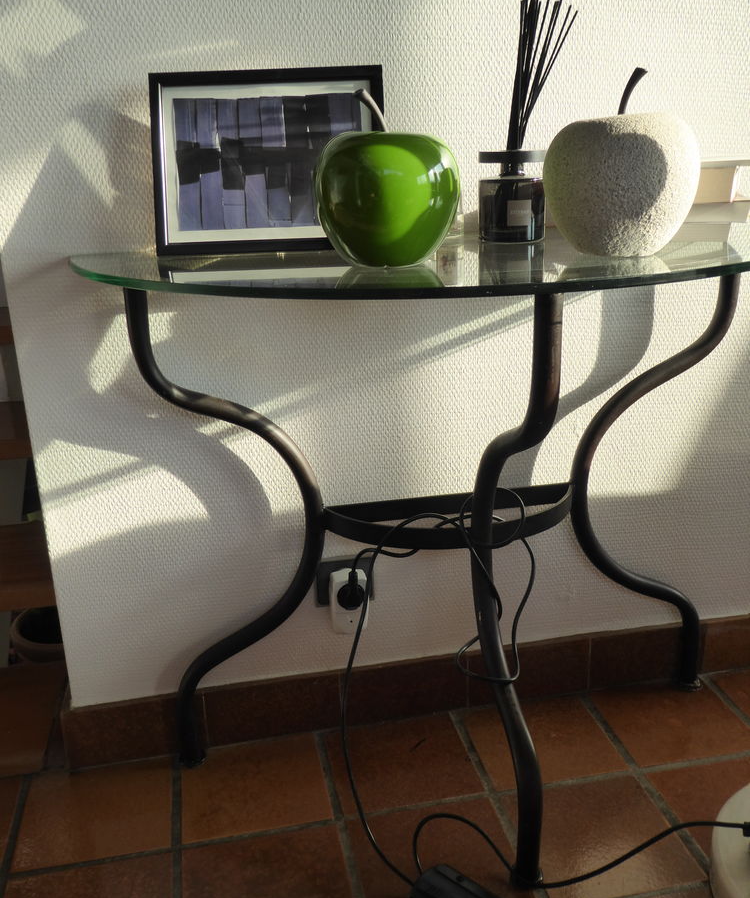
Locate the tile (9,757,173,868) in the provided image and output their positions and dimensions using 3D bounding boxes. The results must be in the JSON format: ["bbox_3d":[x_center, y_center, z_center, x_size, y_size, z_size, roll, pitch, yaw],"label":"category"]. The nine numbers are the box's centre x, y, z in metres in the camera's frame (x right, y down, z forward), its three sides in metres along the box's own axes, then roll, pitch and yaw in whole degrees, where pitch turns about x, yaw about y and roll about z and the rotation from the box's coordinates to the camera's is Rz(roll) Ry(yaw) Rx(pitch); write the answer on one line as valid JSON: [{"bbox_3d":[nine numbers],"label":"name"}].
[{"bbox_3d":[-0.381,0.499,1.275,0.200,0.010,0.195,-5,18,-10],"label":"tile"}]

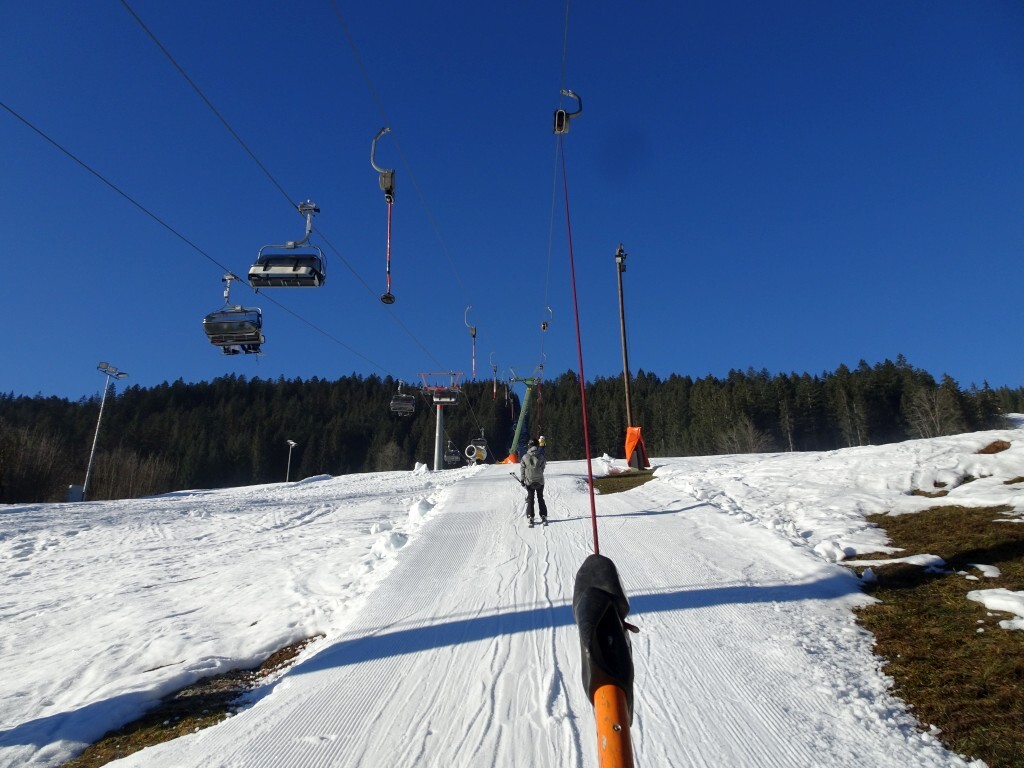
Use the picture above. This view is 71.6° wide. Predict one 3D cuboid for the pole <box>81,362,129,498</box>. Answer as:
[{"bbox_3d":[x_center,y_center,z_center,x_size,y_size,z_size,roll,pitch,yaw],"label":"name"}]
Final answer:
[{"bbox_3d":[-27.647,2.994,47.414,1.000,9.500,2.200,-5,-20,15],"label":"pole"}]

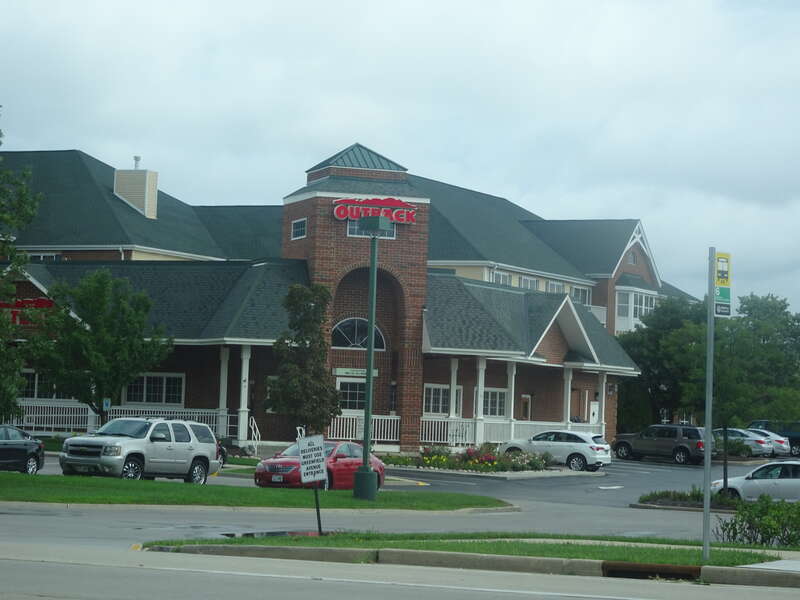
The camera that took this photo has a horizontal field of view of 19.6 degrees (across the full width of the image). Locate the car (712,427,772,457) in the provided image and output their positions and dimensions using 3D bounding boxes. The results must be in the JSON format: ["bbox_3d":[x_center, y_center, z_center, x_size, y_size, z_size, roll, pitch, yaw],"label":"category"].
[{"bbox_3d":[16.358,7.212,116.519,4.820,1.470,1.840,0,-4,28],"label":"car"}]

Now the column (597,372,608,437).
[{"bbox_3d":[9.877,5.378,113.000,0.320,3.560,0.320,1,-3,22],"label":"column"}]

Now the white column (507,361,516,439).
[{"bbox_3d":[4.728,4.410,98.000,0.320,3.560,0.320,1,-3,22],"label":"white column"}]

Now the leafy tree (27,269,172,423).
[{"bbox_3d":[-10.821,2.096,83.500,5.200,6.400,5.000,2,-3,0],"label":"leafy tree"}]

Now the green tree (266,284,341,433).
[{"bbox_3d":[-3.777,2.692,89.311,2.850,6.600,2.850,2,-3,0],"label":"green tree"}]

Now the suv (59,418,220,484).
[{"bbox_3d":[-7.142,4.183,63.641,2.030,1.930,5.130,0,-4,30],"label":"suv"}]

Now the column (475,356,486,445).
[{"bbox_3d":[3.360,4.239,96.397,0.320,3.600,0.320,3,-3,-19],"label":"column"}]

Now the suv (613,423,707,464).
[{"bbox_3d":[12.646,6.923,110.500,4.800,1.820,1.850,1,-3,22],"label":"suv"}]

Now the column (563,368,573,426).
[{"bbox_3d":[7.578,4.863,104.897,0.300,3.600,0.300,0,-4,27],"label":"column"}]

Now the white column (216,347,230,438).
[{"bbox_3d":[-6.728,3.557,88.300,0.320,3.560,0.320,1,-3,24],"label":"white column"}]

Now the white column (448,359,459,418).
[{"bbox_3d":[2.126,4.098,91.500,0.320,3.560,0.320,3,-3,-20],"label":"white column"}]

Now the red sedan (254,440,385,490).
[{"bbox_3d":[-2.160,4.590,63.686,1.830,1.470,4.820,0,-4,28],"label":"red sedan"}]

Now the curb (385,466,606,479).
[{"bbox_3d":[3.307,6.603,88.674,6.700,0.200,10.450,0,-4,27],"label":"curb"}]

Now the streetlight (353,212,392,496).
[{"bbox_3d":[-0.764,1.505,60.500,0.620,7.500,0.620,0,-4,33],"label":"streetlight"}]

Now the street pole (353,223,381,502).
[{"bbox_3d":[-0.750,1.583,58.699,0.600,6.950,0.600,2,-3,0],"label":"street pole"}]

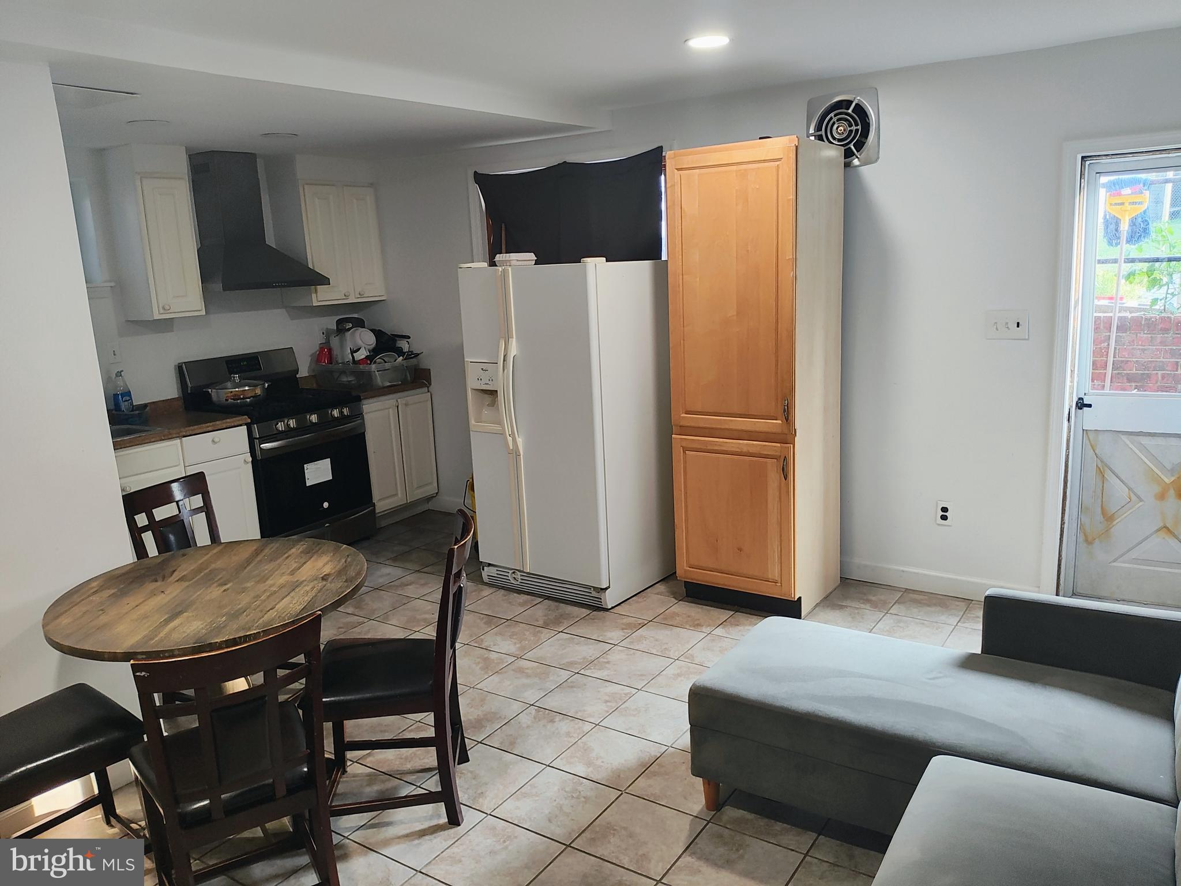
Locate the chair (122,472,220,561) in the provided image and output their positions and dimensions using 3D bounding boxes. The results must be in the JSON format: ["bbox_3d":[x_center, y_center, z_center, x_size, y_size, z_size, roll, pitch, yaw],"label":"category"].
[{"bbox_3d":[-1.430,0.616,3.352,0.530,0.910,0.440,4,13,27],"label":"chair"}]

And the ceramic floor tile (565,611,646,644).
[{"bbox_3d":[0.074,0.865,3.993,0.300,0.010,0.300,5,13,34],"label":"ceramic floor tile"}]

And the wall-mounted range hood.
[{"bbox_3d":[-2.079,-1.344,5.203,0.480,0.805,0.752,5,13,35],"label":"wall-mounted range hood"}]

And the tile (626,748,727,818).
[{"bbox_3d":[0.318,1.101,2.764,0.303,0.010,0.303,5,13,33],"label":"tile"}]

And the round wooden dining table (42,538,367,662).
[{"bbox_3d":[-1.141,0.811,2.713,0.915,0.764,0.915,-2,12,1],"label":"round wooden dining table"}]

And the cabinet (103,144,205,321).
[{"bbox_3d":[-2.434,-1.159,4.757,0.317,0.915,0.305,5,13,34],"label":"cabinet"}]

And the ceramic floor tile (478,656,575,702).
[{"bbox_3d":[-0.267,0.983,3.511,0.303,0.010,0.303,5,13,33],"label":"ceramic floor tile"}]

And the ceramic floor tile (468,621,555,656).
[{"bbox_3d":[-0.355,0.912,3.955,0.302,0.012,0.302,5,14,33],"label":"ceramic floor tile"}]

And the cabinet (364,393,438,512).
[{"bbox_3d":[-1.553,0.072,5.927,0.637,0.828,0.653,5,14,33],"label":"cabinet"}]

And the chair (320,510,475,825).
[{"bbox_3d":[-0.594,0.698,2.650,0.535,0.890,0.430,-4,11,-4],"label":"chair"}]

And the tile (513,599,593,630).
[{"bbox_3d":[-0.182,0.844,4.162,0.300,0.010,0.300,5,13,34],"label":"tile"}]

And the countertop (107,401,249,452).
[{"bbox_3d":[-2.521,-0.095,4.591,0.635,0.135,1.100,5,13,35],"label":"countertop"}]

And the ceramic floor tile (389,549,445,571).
[{"bbox_3d":[-1.038,0.702,5.109,0.300,0.010,0.300,5,13,34],"label":"ceramic floor tile"}]

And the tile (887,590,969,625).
[{"bbox_3d":[1.610,0.789,4.049,0.303,0.010,0.303,5,13,35],"label":"tile"}]

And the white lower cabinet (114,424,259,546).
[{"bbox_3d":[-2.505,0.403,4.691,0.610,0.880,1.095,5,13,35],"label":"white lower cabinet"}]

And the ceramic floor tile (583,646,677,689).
[{"bbox_3d":[0.159,0.941,3.579,0.300,0.010,0.300,5,13,34],"label":"ceramic floor tile"}]

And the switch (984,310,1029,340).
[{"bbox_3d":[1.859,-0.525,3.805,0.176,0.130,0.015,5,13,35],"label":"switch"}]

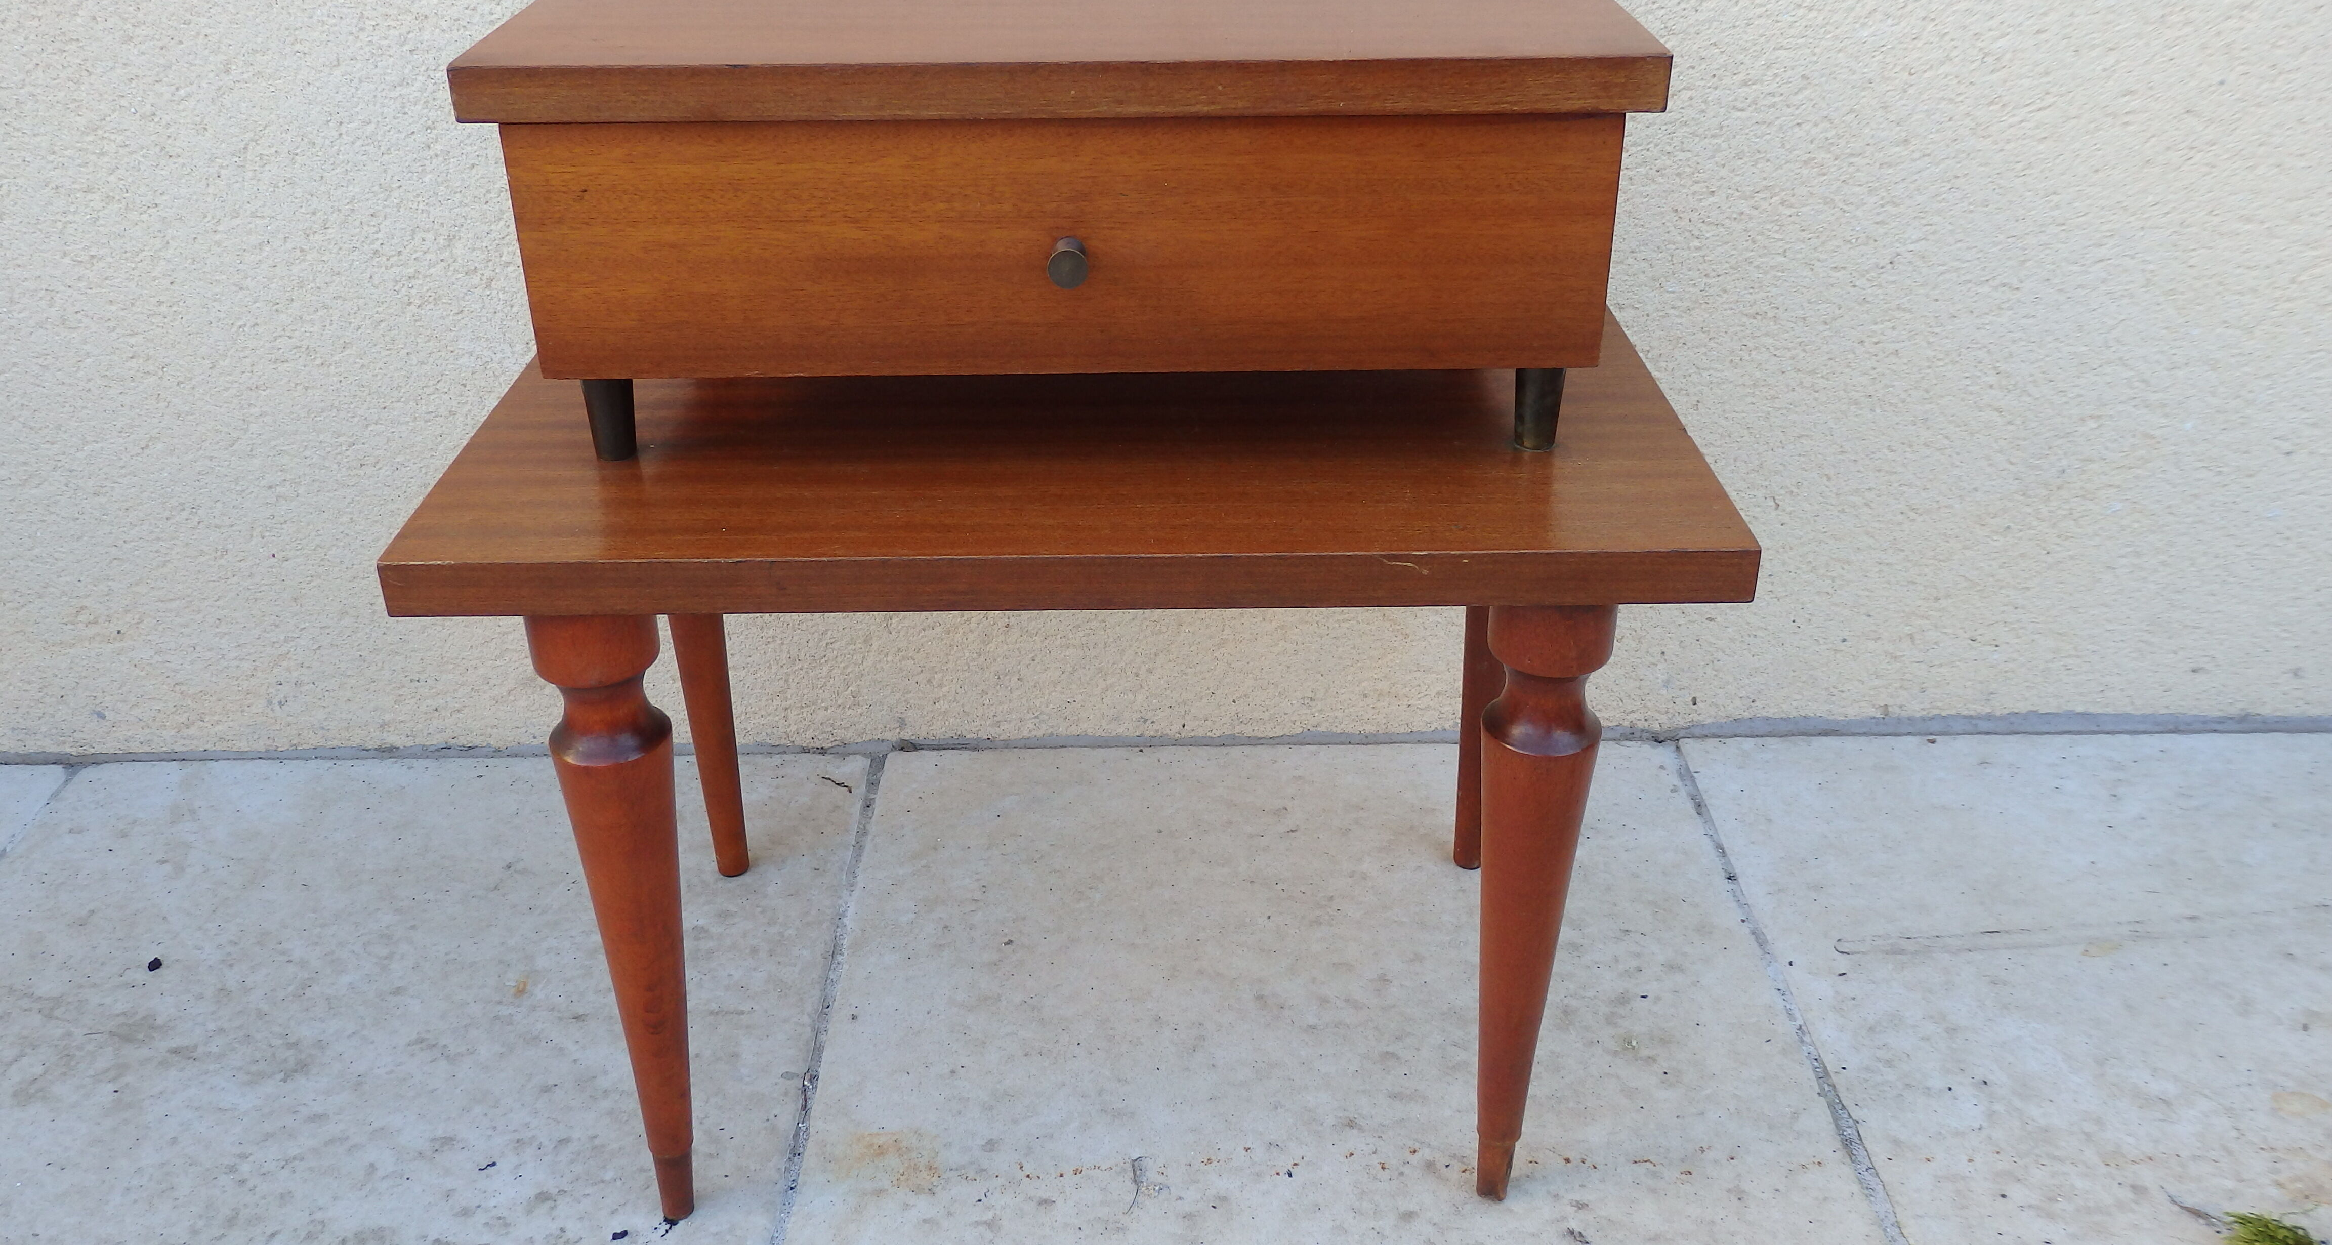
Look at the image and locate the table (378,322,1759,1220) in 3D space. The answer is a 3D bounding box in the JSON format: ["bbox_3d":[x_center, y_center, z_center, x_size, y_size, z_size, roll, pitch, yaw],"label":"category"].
[{"bbox_3d":[-0.035,0.045,0.876,0.495,0.346,0.322,-1,30,0],"label":"table"}]

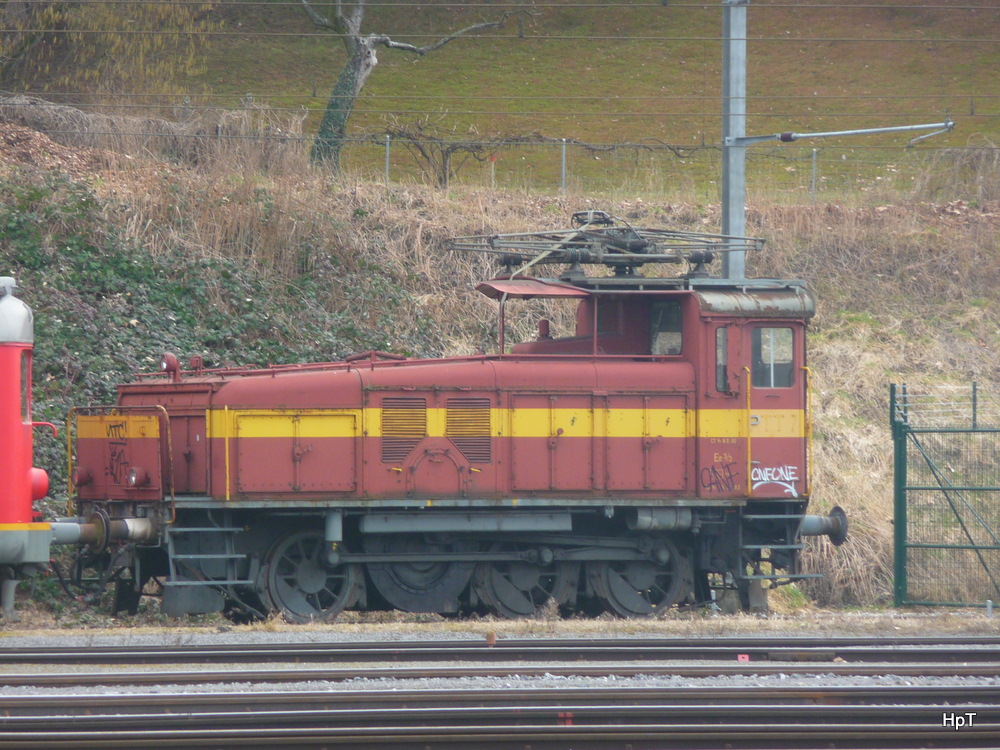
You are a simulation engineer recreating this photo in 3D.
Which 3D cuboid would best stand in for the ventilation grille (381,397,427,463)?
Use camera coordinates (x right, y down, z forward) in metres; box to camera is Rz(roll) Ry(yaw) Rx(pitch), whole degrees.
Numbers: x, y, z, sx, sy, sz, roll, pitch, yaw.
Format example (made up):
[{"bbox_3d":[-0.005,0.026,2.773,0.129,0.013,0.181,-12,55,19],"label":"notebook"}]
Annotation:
[{"bbox_3d":[-1.102,0.633,92.220,0.561,0.741,0.050,0,-1,-26],"label":"ventilation grille"}]

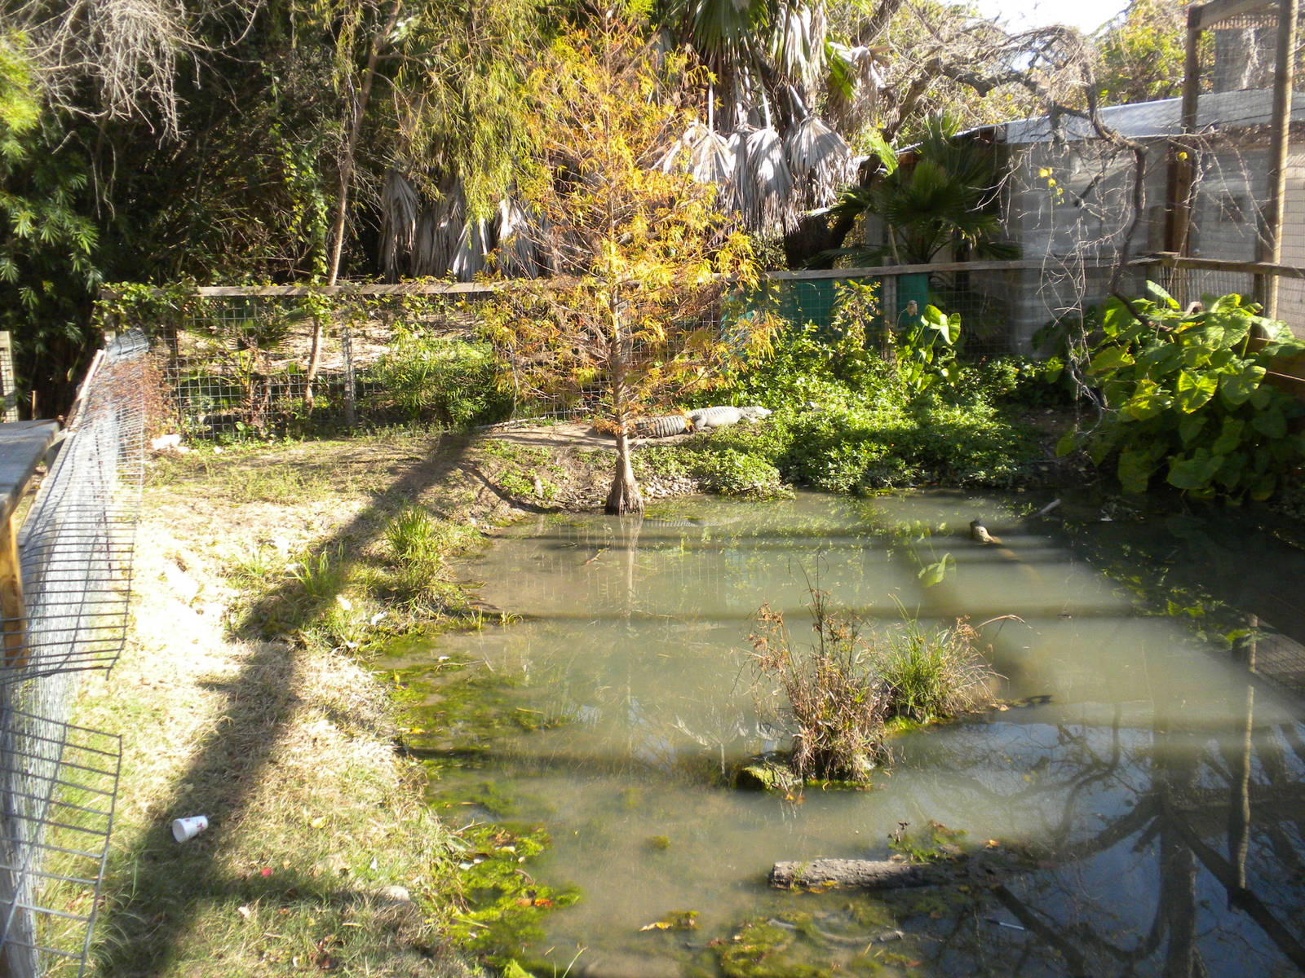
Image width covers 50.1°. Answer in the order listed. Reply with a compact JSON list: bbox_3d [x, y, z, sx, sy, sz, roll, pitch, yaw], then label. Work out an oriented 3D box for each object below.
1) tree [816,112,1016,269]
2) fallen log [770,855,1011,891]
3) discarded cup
[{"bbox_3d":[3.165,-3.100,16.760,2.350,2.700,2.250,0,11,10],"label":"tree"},{"bbox_3d":[0.925,1.531,5.510,0.950,0.140,0.145,-2,11,0],"label":"fallen log"},{"bbox_3d":[-1.782,1.310,5.400,0.087,0.087,0.108,8,14,39],"label":"discarded cup"}]

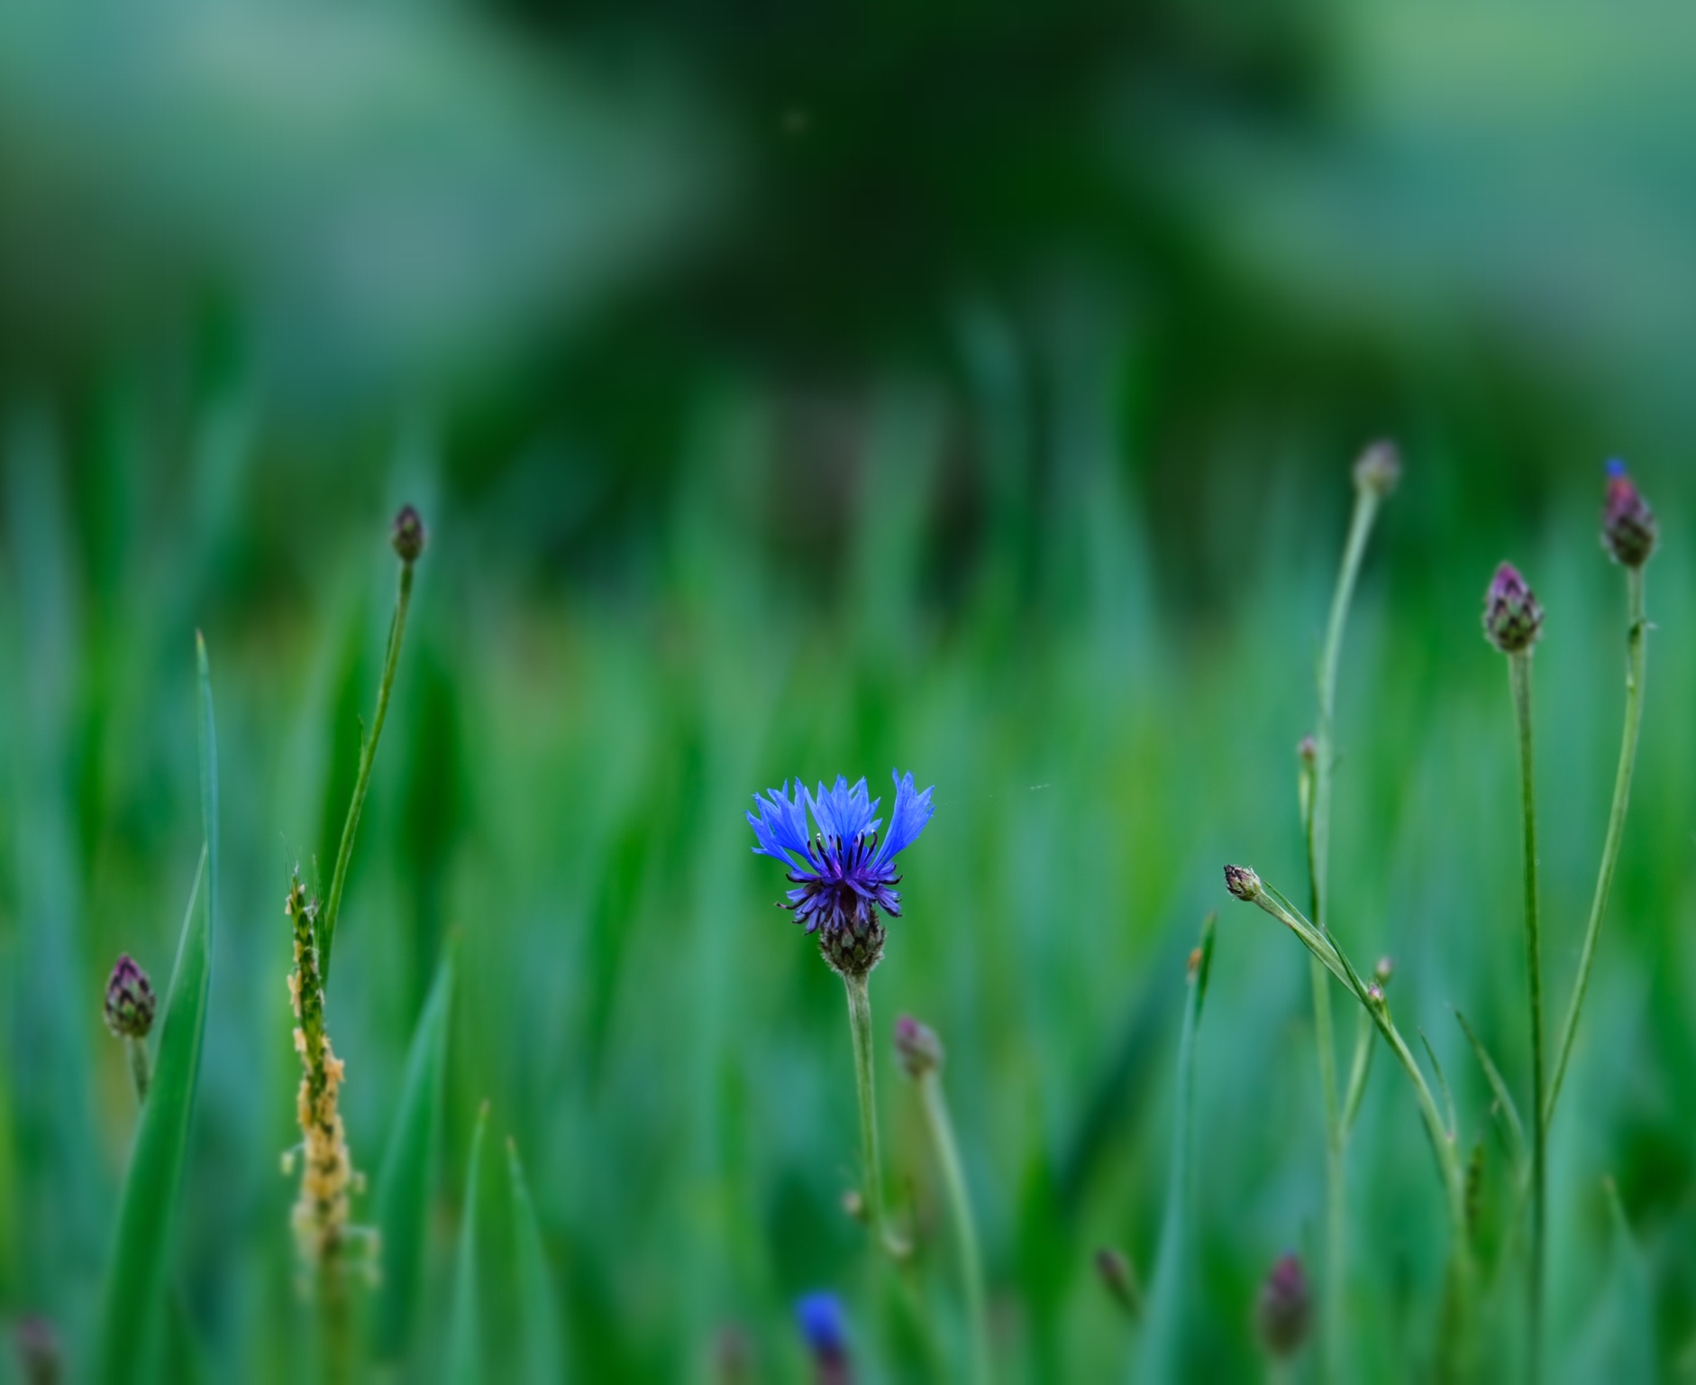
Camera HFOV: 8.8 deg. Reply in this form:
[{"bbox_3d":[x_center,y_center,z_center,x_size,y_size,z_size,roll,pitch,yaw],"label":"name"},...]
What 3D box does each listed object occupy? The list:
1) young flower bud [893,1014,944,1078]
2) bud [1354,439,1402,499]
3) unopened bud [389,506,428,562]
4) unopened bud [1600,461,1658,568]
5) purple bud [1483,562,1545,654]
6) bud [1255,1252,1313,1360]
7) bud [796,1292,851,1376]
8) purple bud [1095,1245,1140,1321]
[{"bbox_3d":[0.012,0.062,1.930,0.008,0.011,0.008,-21,4,0],"label":"young flower bud"},{"bbox_3d":[0.093,-0.039,1.940,0.008,0.010,0.008,14,4,0],"label":"bud"},{"bbox_3d":[-0.075,-0.027,1.880,0.006,0.010,0.006,0,4,0],"label":"unopened bud"},{"bbox_3d":[0.131,-0.030,1.860,0.008,0.017,0.008,-11,4,0],"label":"unopened bud"},{"bbox_3d":[0.111,-0.014,1.850,0.009,0.015,0.009,-5,4,0],"label":"purple bud"},{"bbox_3d":[0.075,0.106,1.910,0.009,0.018,0.009,2,4,0],"label":"bud"},{"bbox_3d":[-0.004,0.112,1.920,0.008,0.016,0.008,-9,4,0],"label":"bud"},{"bbox_3d":[0.047,0.104,1.950,0.005,0.013,0.005,-27,3,0],"label":"purple bud"}]

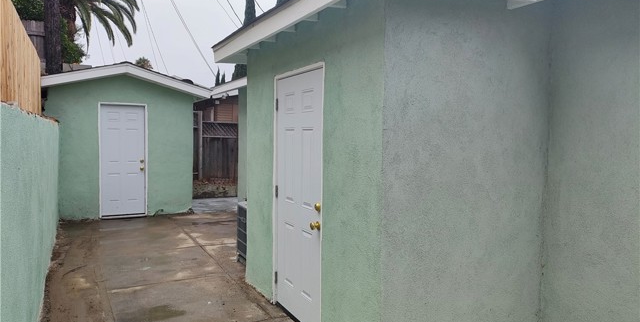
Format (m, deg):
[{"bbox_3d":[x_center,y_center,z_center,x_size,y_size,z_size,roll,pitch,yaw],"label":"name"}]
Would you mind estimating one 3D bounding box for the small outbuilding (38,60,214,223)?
[{"bbox_3d":[-4.194,-0.443,9.839,2.970,2.850,3.200,-1,3,-27],"label":"small outbuilding"}]

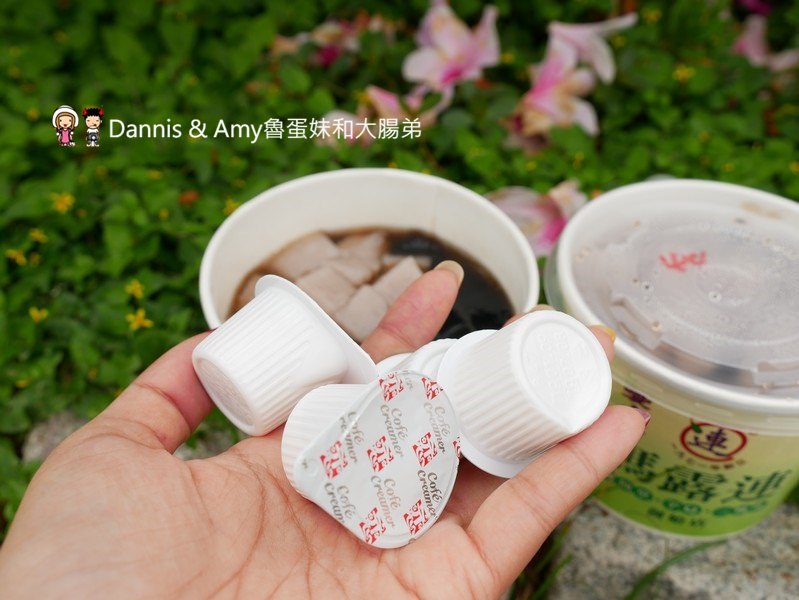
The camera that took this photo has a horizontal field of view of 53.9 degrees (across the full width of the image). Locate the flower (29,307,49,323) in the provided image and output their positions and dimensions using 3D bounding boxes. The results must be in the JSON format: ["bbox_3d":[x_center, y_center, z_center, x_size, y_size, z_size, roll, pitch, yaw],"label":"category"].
[{"bbox_3d":[-0.186,0.007,0.405,0.011,0.005,0.009,1,44,0],"label":"flower"}]

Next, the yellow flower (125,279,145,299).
[{"bbox_3d":[-0.142,-0.006,0.420,0.011,0.005,0.010,1,44,0],"label":"yellow flower"}]

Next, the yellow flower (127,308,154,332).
[{"bbox_3d":[-0.134,0.010,0.405,0.014,0.005,0.012,1,44,0],"label":"yellow flower"}]

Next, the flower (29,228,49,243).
[{"bbox_3d":[-0.209,-0.037,0.455,0.011,0.005,0.009,1,44,0],"label":"flower"}]

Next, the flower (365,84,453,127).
[{"bbox_3d":[0.006,-0.141,0.570,0.064,0.028,0.036,1,44,0],"label":"flower"}]

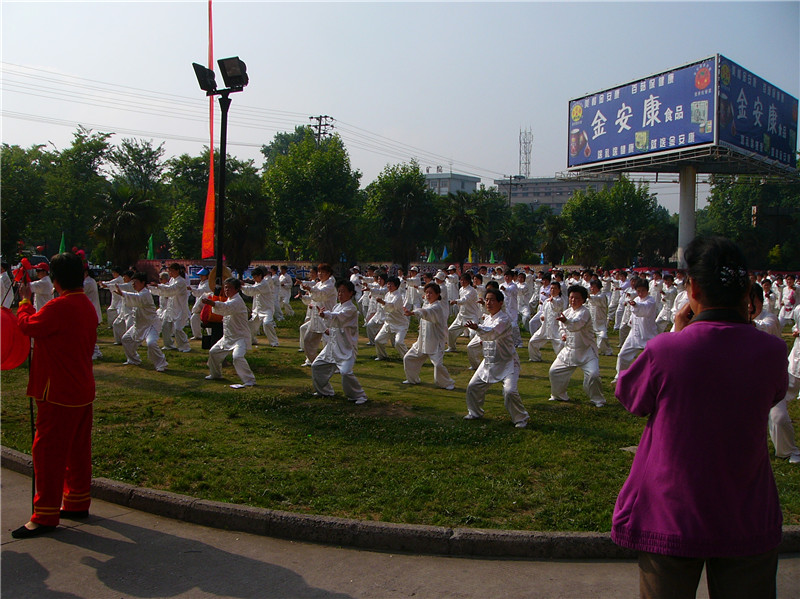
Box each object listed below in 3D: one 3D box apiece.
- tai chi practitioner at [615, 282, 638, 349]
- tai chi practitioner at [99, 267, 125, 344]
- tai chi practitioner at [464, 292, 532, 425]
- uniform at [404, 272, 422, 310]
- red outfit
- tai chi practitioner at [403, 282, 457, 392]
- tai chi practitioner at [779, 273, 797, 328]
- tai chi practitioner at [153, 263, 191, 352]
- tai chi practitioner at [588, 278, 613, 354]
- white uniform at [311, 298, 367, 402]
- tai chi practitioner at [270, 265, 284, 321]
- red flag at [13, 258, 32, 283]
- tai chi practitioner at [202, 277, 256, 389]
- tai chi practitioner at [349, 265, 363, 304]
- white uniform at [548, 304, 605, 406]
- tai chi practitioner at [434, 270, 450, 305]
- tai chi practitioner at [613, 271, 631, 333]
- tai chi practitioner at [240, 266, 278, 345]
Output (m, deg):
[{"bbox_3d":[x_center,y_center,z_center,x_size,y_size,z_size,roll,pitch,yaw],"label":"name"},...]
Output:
[{"bbox_3d":[4.193,0.239,15.190,0.680,1.318,0.570,0,3,-25],"label":"tai chi practitioner"},{"bbox_3d":[-6.202,-0.022,18.000,0.680,1.385,0.620,-1,3,-38],"label":"tai chi practitioner"},{"bbox_3d":[0.945,0.541,8.062,0.630,1.296,0.700,-2,4,-45],"label":"tai chi practitioner"},{"bbox_3d":[0.369,-0.148,23.575,0.600,1.149,0.550,0,3,-25],"label":"uniform"},{"bbox_3d":[-2.010,0.620,4.880,0.460,1.320,0.470,1,2,15],"label":"red outfit"},{"bbox_3d":[0.363,0.432,10.221,0.680,1.270,0.570,0,3,-25],"label":"tai chi practitioner"},{"bbox_3d":[10.159,0.026,21.800,0.600,1.442,0.600,-1,3,-38],"label":"tai chi practitioner"},{"bbox_3d":[-4.114,0.140,14.971,0.750,1.595,0.750,-1,3,-35],"label":"tai chi practitioner"},{"bbox_3d":[3.791,0.326,15.961,0.600,1.440,0.750,-1,3,-37],"label":"tai chi practitioner"},{"bbox_3d":[-0.682,0.545,9.223,0.640,1.103,0.570,0,3,-28],"label":"white uniform"},{"bbox_3d":[-3.312,-0.174,22.300,0.620,1.475,0.600,-1,3,-38],"label":"tai chi practitioner"},{"bbox_3d":[-2.293,-0.176,5.050,0.130,0.146,0.080,1,2,0],"label":"red flag"},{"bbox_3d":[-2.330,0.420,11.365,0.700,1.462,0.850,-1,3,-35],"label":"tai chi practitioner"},{"bbox_3d":[-1.498,-0.347,28.000,0.480,1.600,0.500,0,2,-10],"label":"tai chi practitioner"},{"bbox_3d":[1.954,0.603,9.177,0.640,1.086,0.570,0,3,-28],"label":"white uniform"},{"bbox_3d":[0.898,0.164,17.560,0.600,1.509,0.650,0,3,-28],"label":"tai chi practitioner"},{"bbox_3d":[5.101,0.047,18.976,0.680,1.371,0.570,0,3,-25],"label":"tai chi practitioner"},{"bbox_3d":[-2.728,0.126,16.142,0.700,1.554,0.750,-1,3,-31],"label":"tai chi practitioner"}]

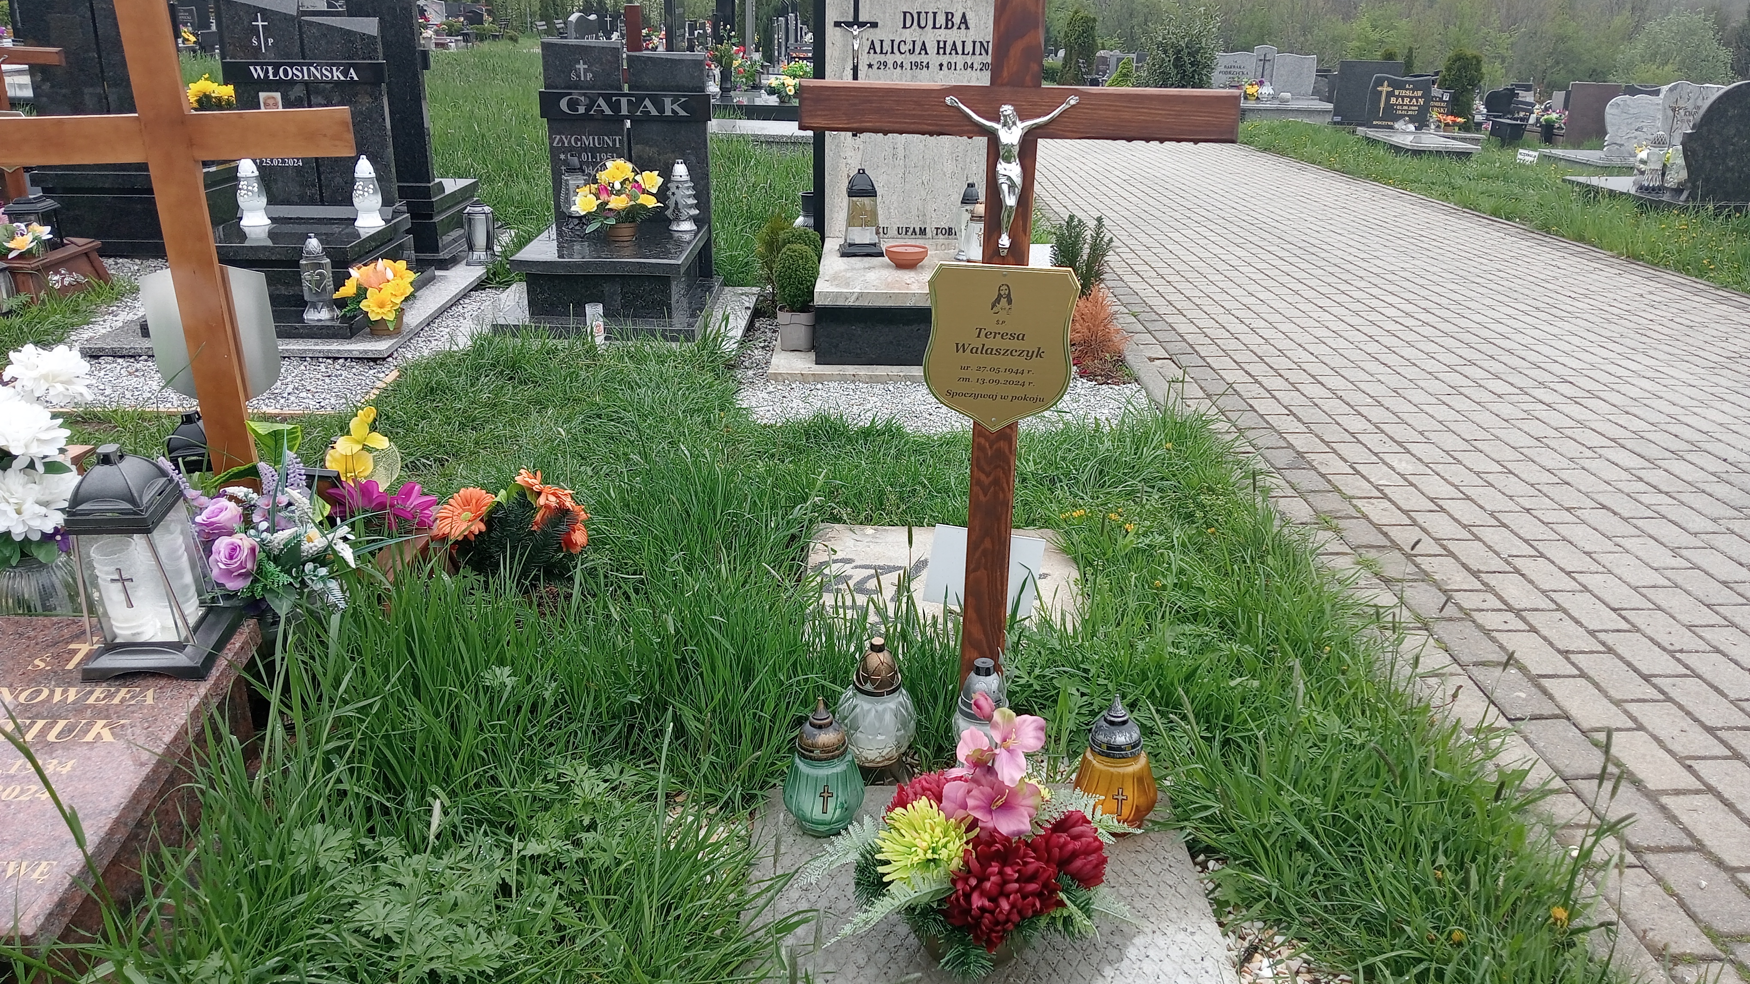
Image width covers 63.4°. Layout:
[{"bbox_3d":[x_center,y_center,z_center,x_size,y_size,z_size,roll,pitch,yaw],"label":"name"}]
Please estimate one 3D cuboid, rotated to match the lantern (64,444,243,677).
[{"bbox_3d":[-0.990,0.081,1.912,0.165,0.310,0.165,-2,27,-1],"label":"lantern"}]

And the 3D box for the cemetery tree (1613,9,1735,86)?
[{"bbox_3d":[22.546,-12.478,40.000,3.200,2.500,3.000,1,18,0],"label":"cemetery tree"}]

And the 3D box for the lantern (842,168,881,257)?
[{"bbox_3d":[-0.051,-1.039,5.270,0.165,0.300,0.165,1,18,0],"label":"lantern"}]

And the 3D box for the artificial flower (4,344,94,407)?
[{"bbox_3d":[-1.183,-0.167,2.030,0.120,0.081,0.110,-3,21,-9],"label":"artificial flower"}]

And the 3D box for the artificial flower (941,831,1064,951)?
[{"bbox_3d":[0.135,0.422,1.500,0.120,0.108,0.090,0,18,-3],"label":"artificial flower"}]

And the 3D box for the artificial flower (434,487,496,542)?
[{"bbox_3d":[-0.745,0.041,2.568,0.108,0.089,0.055,-1,21,-5],"label":"artificial flower"}]

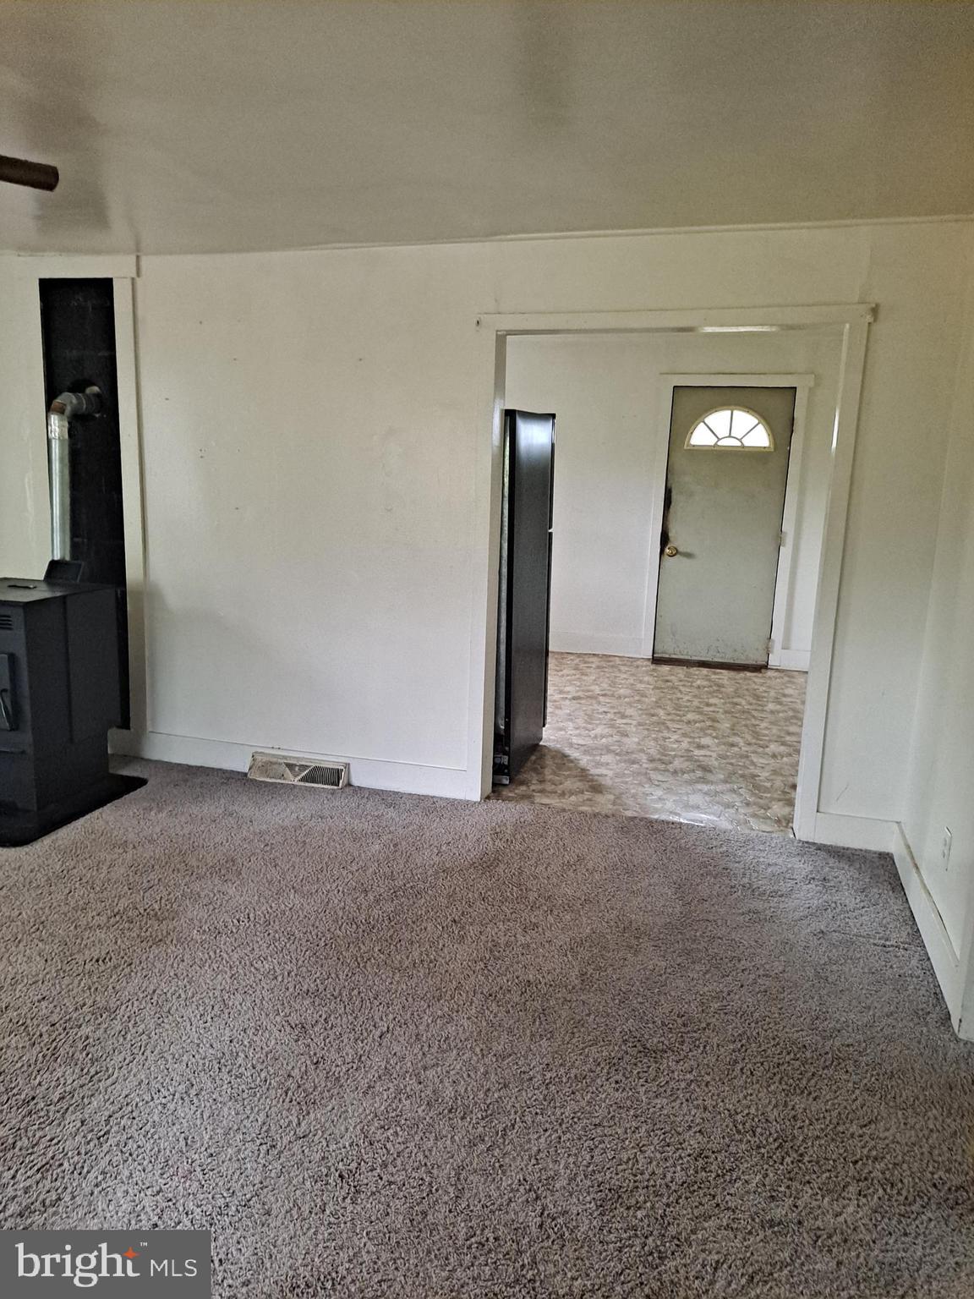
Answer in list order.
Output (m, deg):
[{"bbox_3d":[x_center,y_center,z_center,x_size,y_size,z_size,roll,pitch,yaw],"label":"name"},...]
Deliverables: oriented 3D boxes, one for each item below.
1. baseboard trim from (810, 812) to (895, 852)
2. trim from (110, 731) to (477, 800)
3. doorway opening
[{"bbox_3d":[1.418,0.704,3.638,0.305,0.128,0.022,5,11,16],"label":"baseboard trim"},{"bbox_3d":[-0.939,0.518,4.324,1.860,0.134,0.022,5,11,16],"label":"trim"},{"bbox_3d":[0.653,-0.299,3.764,1.454,2.013,0.140,5,11,16],"label":"doorway opening"}]

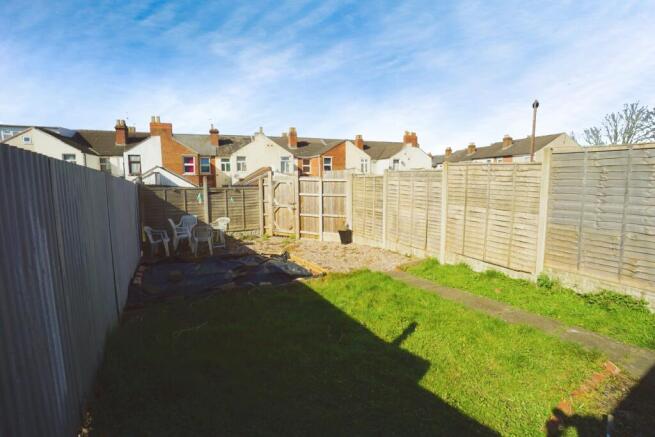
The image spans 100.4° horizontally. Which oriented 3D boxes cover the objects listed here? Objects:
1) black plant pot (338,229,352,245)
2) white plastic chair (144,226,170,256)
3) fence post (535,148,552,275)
[{"bbox_3d":[0.570,0.596,8.650,0.430,0.380,0.430,0,7,0],"label":"black plant pot"},{"bbox_3d":[-4.546,0.615,7.300,0.540,0.760,0.550,-2,6,-17],"label":"white plastic chair"},{"bbox_3d":[3.559,-0.074,4.500,0.110,2.110,0.100,-4,8,-31],"label":"fence post"}]

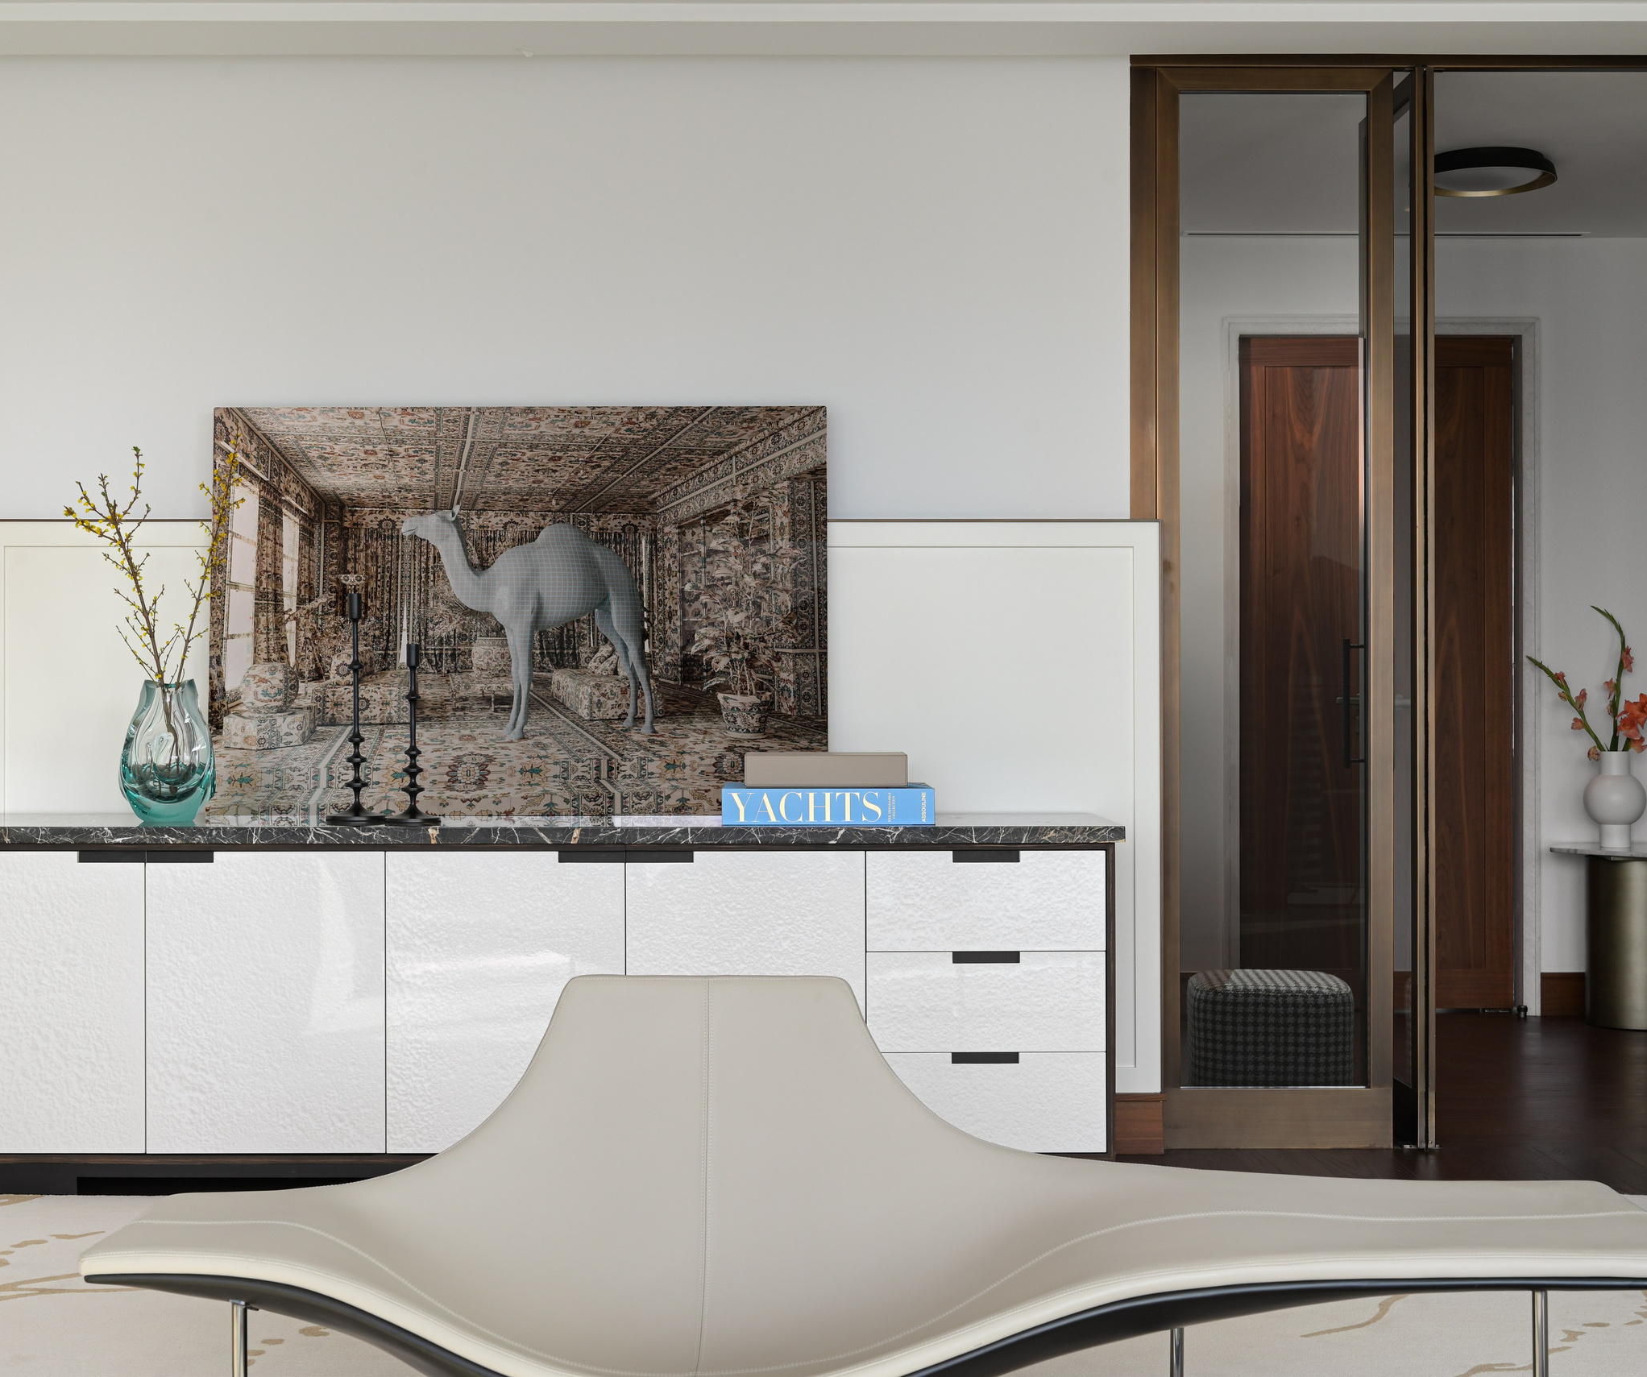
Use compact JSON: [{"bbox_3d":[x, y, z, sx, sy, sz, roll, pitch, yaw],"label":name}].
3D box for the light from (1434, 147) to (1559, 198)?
[{"bbox_3d":[1.857,-1.456,6.460,0.400,0.062,0.400,0,0,0],"label":"light"}]

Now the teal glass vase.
[{"bbox_3d":[-1.439,0.136,5.030,0.208,0.312,0.180,0,0,0],"label":"teal glass vase"}]

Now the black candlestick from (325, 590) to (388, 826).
[{"bbox_3d":[-1.008,0.040,4.945,0.133,0.503,0.133,0,0,0],"label":"black candlestick"}]

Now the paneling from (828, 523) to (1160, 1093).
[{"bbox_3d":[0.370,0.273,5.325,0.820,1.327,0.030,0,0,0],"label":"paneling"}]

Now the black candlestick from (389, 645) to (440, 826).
[{"bbox_3d":[-0.838,0.092,4.690,0.110,0.370,0.110,0,0,0],"label":"black candlestick"}]

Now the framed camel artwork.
[{"bbox_3d":[-0.665,-0.171,5.025,1.348,0.900,0.035,0,-5,0],"label":"framed camel artwork"}]

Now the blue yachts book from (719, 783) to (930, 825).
[{"bbox_3d":[0.008,0.239,4.780,0.428,0.077,0.345,0,0,-1],"label":"blue yachts book"}]

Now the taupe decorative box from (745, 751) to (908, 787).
[{"bbox_3d":[0.006,0.169,4.775,0.331,0.065,0.240,0,0,-1],"label":"taupe decorative box"}]

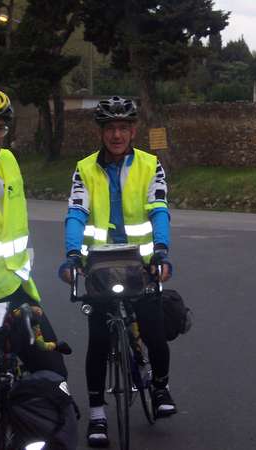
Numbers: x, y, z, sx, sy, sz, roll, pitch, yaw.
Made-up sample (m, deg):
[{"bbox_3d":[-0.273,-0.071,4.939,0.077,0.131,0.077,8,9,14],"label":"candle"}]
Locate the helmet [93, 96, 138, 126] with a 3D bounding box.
[{"bbox_3d":[-0.061,-0.563,7.550,0.205,0.155,0.270,0,3,-2],"label":"helmet"}]

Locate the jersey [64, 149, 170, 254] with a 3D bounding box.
[{"bbox_3d":[-0.051,-0.095,7.530,0.530,0.570,0.380,0,7,2],"label":"jersey"}]

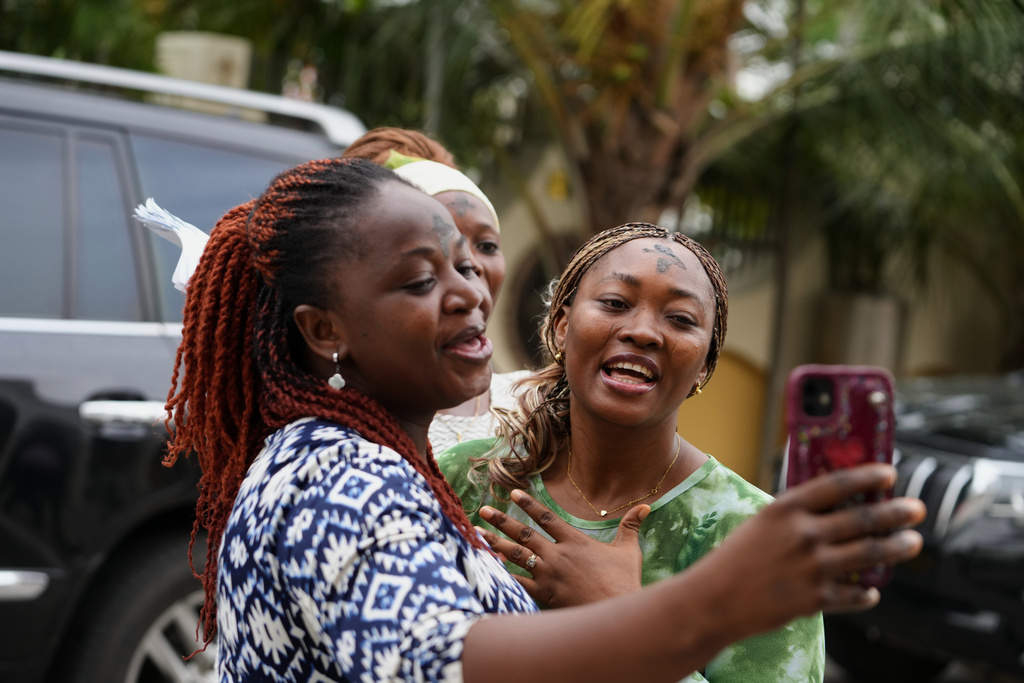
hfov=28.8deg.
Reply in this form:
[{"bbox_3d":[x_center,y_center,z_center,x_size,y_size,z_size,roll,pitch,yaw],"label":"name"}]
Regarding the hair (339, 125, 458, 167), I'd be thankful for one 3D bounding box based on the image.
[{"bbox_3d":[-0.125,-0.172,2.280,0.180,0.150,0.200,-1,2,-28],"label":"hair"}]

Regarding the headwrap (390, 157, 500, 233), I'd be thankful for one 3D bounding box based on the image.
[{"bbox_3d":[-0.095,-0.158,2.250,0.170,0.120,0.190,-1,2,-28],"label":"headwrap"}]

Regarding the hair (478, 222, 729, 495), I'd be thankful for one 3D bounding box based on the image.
[{"bbox_3d":[0.092,0.018,1.980,0.230,0.265,0.220,7,1,-7],"label":"hair"}]

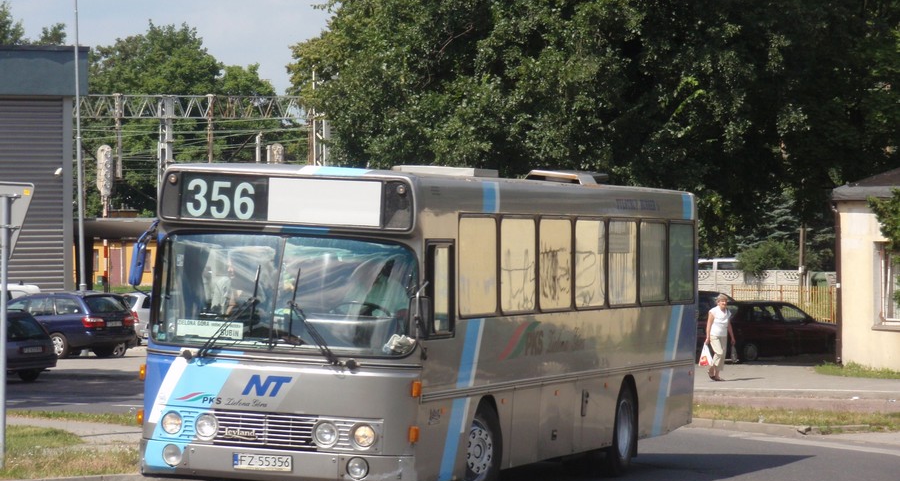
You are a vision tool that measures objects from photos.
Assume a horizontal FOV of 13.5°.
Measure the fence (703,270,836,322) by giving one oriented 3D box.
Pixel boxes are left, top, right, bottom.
[{"bbox_3d":[10.700,1.950,128.000,5.000,2.000,0.150,0,0,3],"label":"fence"}]

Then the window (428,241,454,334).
[{"bbox_3d":[-0.083,0.417,33.000,0.060,0.790,0.780,0,0,16],"label":"window"}]

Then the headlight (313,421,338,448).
[{"bbox_3d":[-1.056,1.643,32.207,0.215,0.220,0.100,3,1,16],"label":"headlight"}]

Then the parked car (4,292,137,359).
[{"bbox_3d":[-9.410,1.970,88.500,4.620,1.500,1.740,-1,-1,42],"label":"parked car"}]

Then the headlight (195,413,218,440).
[{"bbox_3d":[-2.087,1.592,32.501,0.215,0.220,0.100,3,1,16],"label":"headlight"}]

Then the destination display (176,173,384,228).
[{"bbox_3d":[-1.449,-0.342,32.470,1.840,0.410,0.100,3,1,16],"label":"destination display"}]

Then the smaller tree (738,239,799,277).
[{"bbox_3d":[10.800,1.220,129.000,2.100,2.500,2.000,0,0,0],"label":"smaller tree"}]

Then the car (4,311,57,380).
[{"bbox_3d":[-9.600,2.030,73.800,4.100,1.410,1.680,-1,0,41],"label":"car"}]

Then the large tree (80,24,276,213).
[{"bbox_3d":[-12.400,-3.500,175.000,9.500,13.100,9.000,0,0,0],"label":"large tree"}]

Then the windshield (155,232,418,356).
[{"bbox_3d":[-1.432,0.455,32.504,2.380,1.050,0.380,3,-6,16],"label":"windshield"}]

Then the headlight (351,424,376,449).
[{"bbox_3d":[-0.724,1.660,32.150,0.200,0.200,0.100,3,1,16],"label":"headlight"}]

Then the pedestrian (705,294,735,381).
[{"bbox_3d":[5.040,1.810,71.000,0.550,1.610,0.420,0,-1,-34],"label":"pedestrian"}]

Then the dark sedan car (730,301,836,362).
[{"bbox_3d":[7.630,2.130,90.000,4.100,1.410,1.680,0,0,-35],"label":"dark sedan car"}]

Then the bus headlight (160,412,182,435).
[{"bbox_3d":[-2.392,1.563,32.600,0.190,0.190,0.100,3,1,16],"label":"bus headlight"}]

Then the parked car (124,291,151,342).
[{"bbox_3d":[-7.100,2.070,101.900,4.150,1.440,1.700,0,-1,-37],"label":"parked car"}]

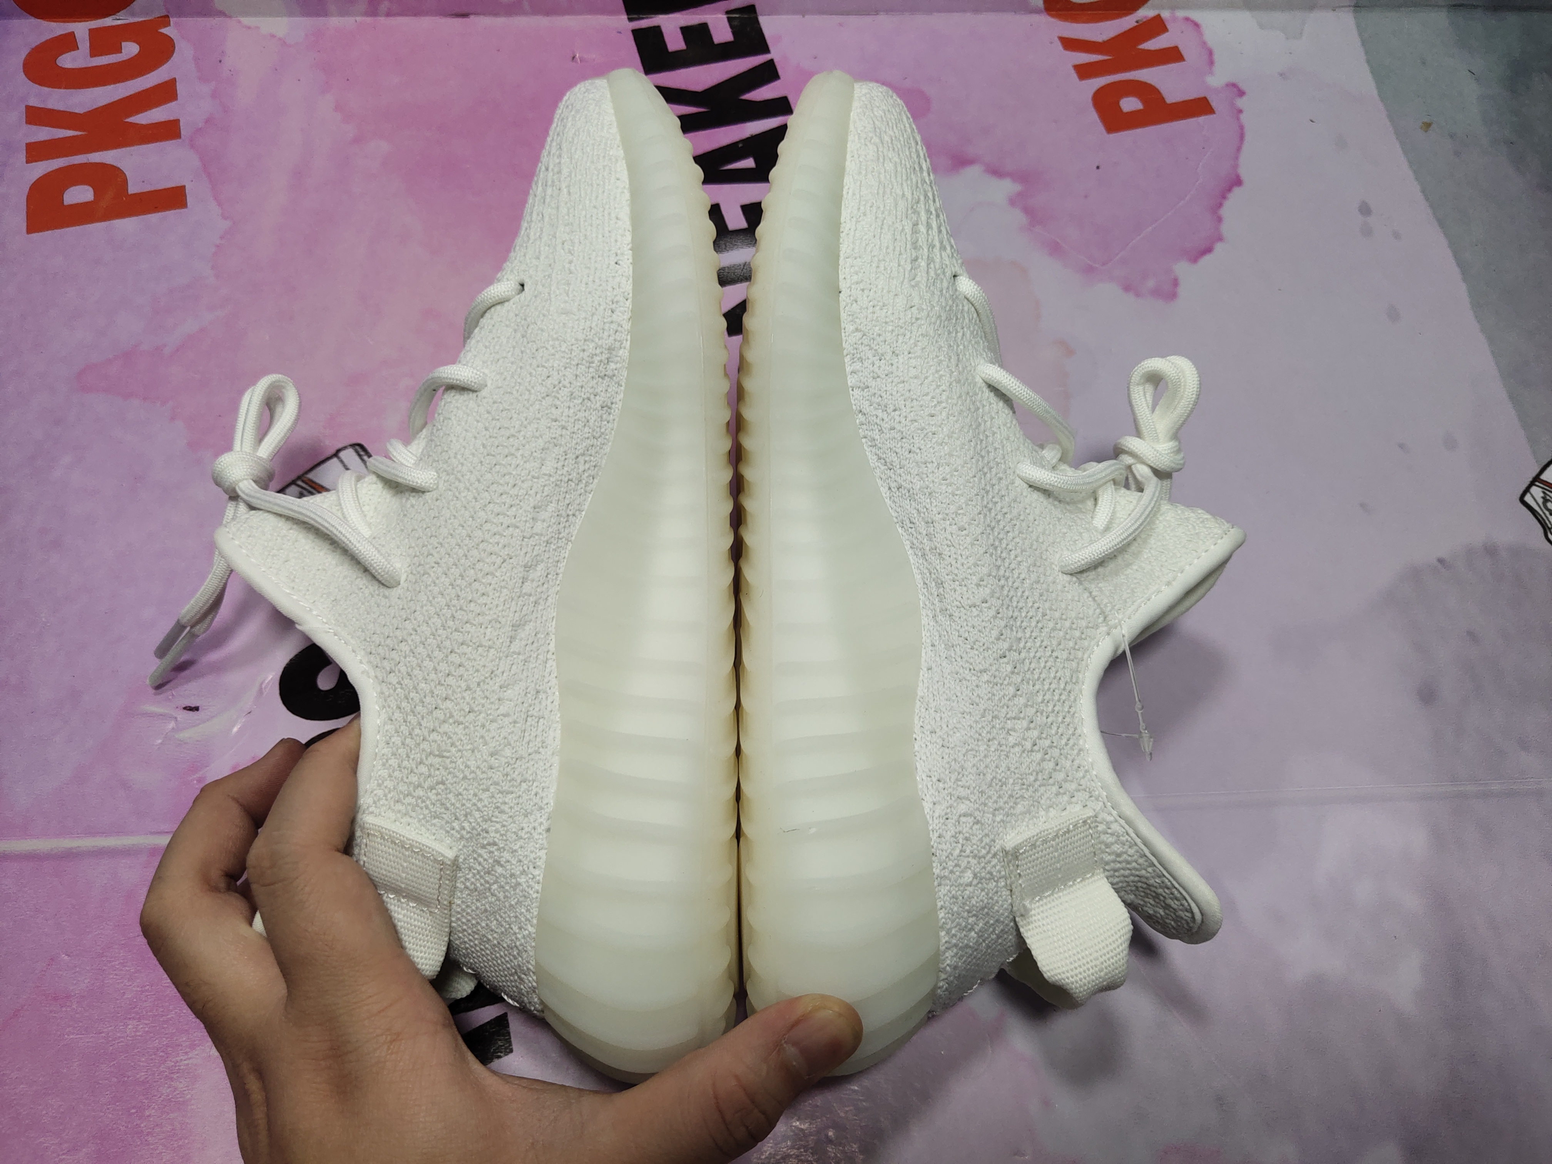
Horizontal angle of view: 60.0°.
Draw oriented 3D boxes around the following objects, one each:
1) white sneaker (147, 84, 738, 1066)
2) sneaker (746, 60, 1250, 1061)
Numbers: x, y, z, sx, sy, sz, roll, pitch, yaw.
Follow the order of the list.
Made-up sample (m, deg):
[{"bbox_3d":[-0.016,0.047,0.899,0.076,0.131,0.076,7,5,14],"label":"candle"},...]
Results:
[{"bbox_3d":[-0.080,-0.015,0.370,0.140,0.107,0.287,-1,69,1],"label":"white sneaker"},{"bbox_3d":[0.058,-0.015,0.374,0.137,0.107,0.287,1,69,-4],"label":"sneaker"}]

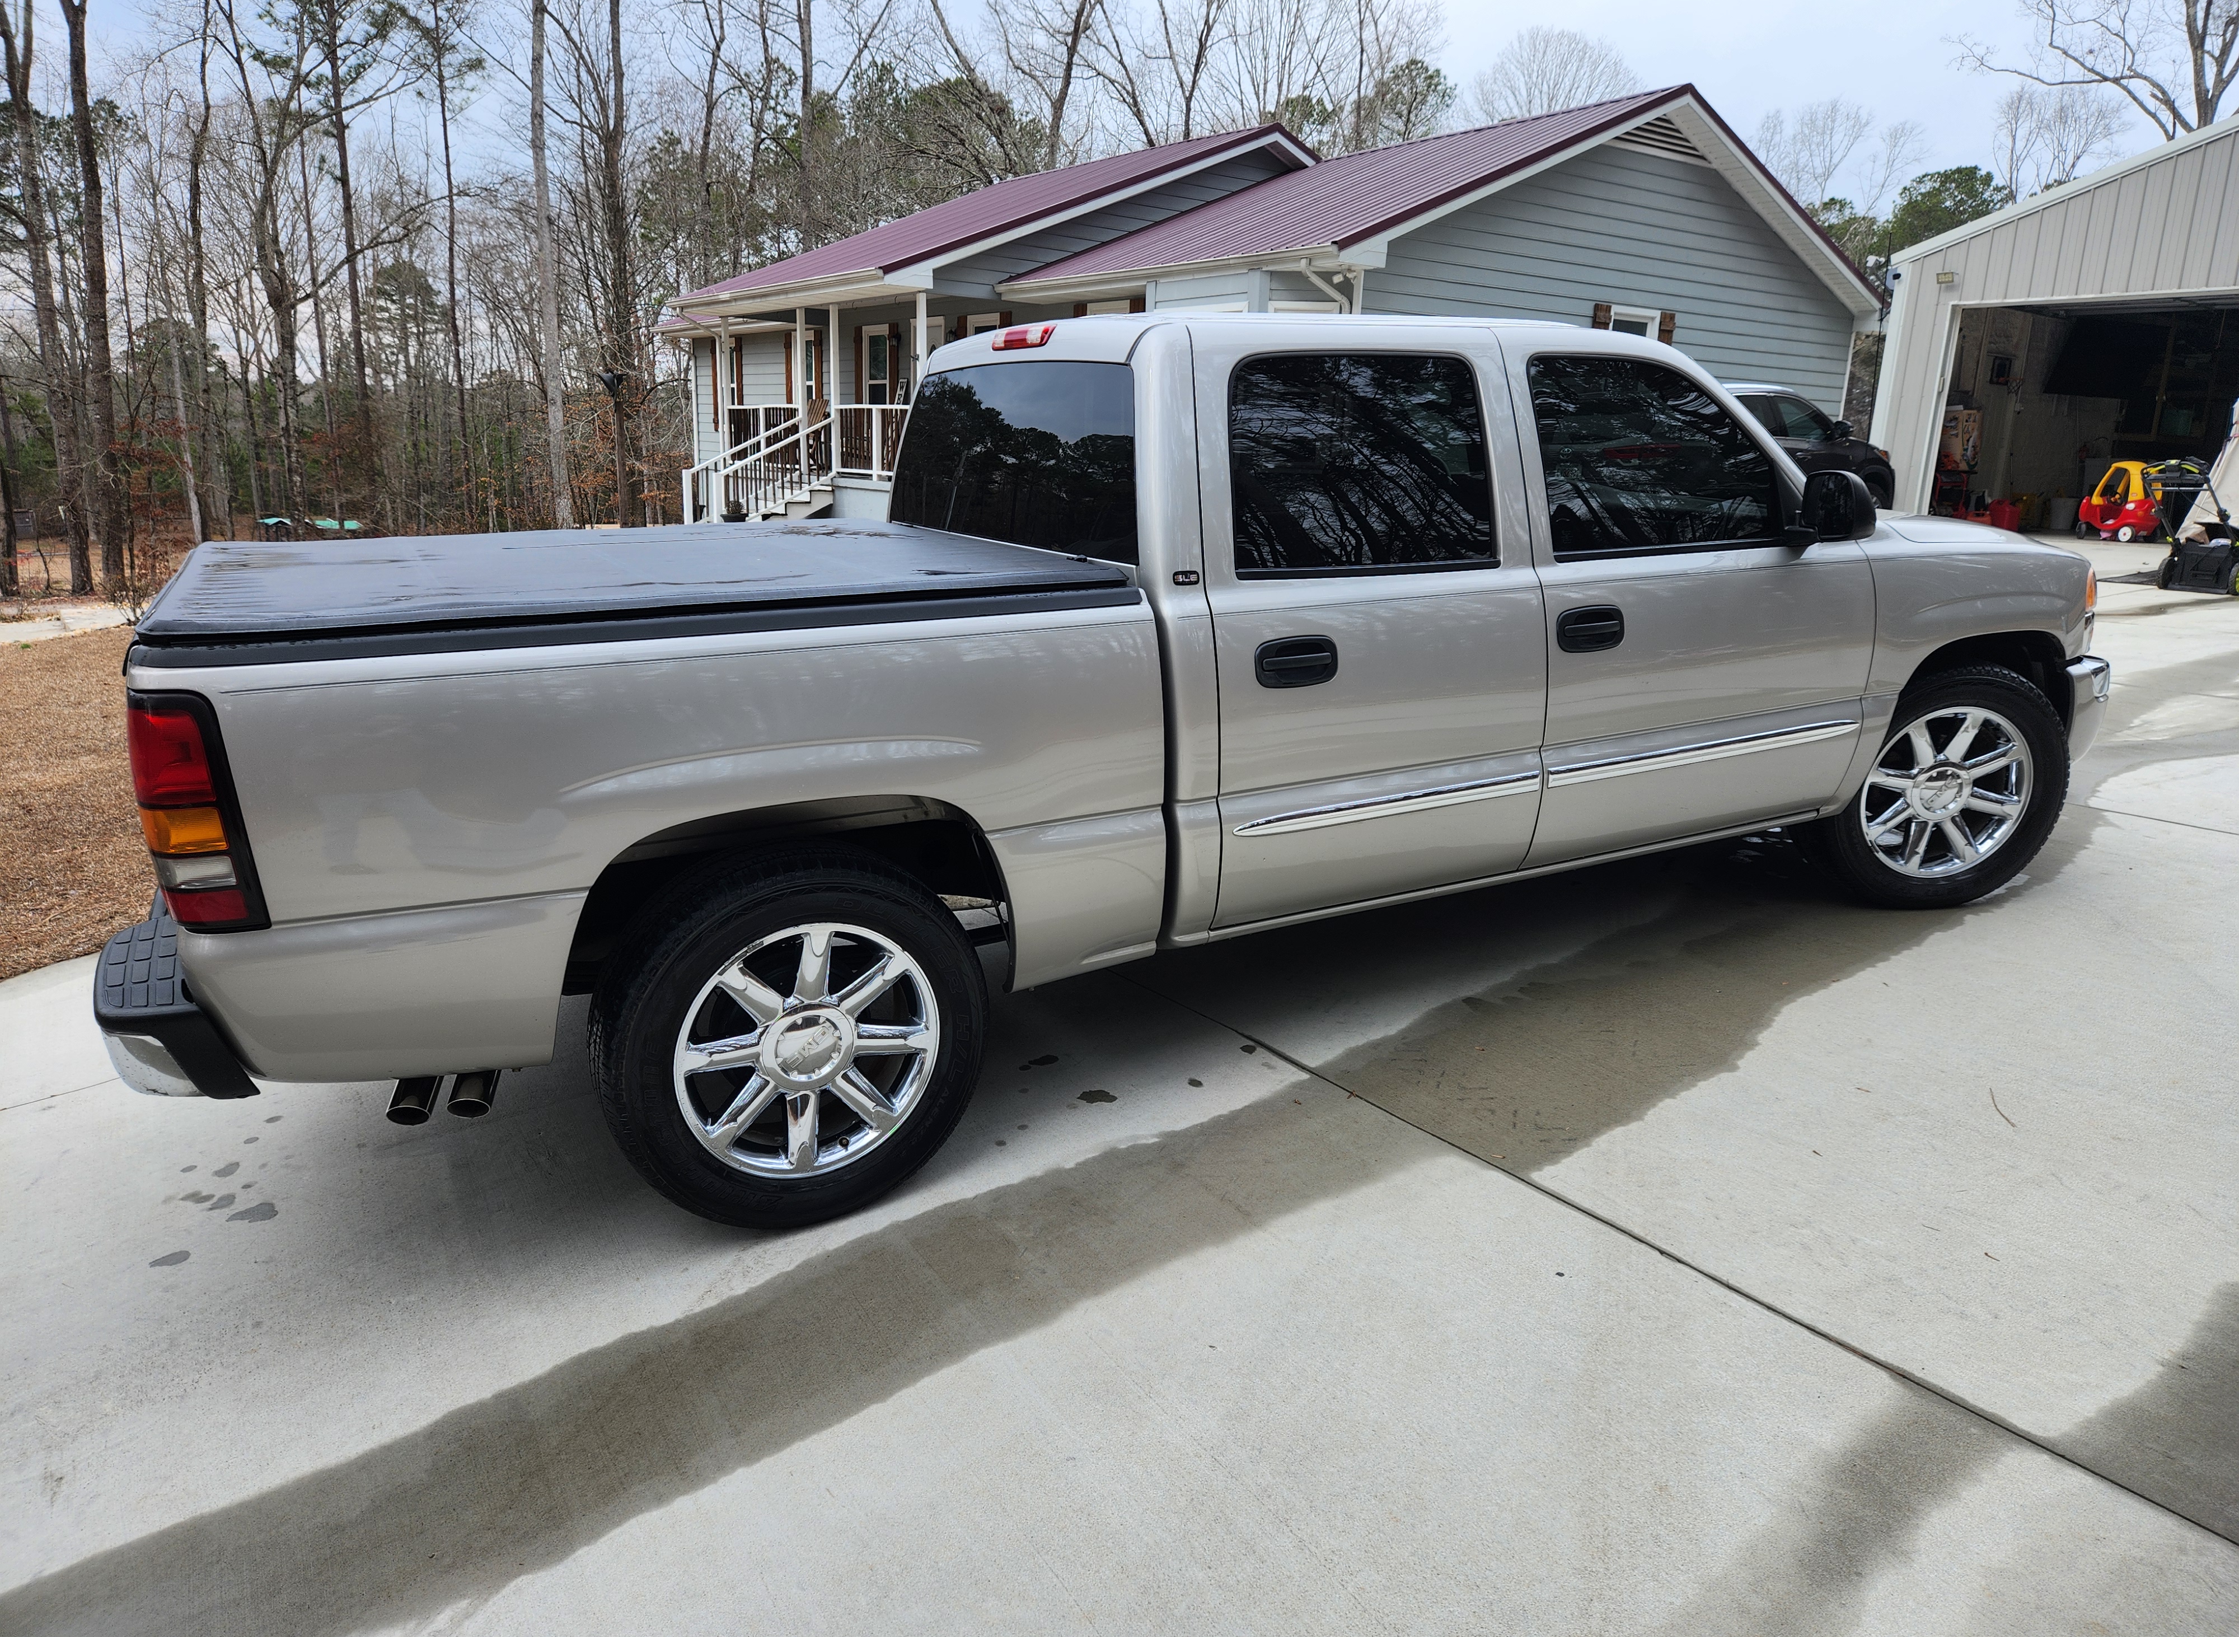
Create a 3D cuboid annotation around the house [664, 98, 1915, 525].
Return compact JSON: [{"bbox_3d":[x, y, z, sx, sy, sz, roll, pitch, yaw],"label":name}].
[{"bbox_3d":[-0.075,-7.392,23.604,11.500,5.600,18.600,-8,17,-35],"label":"house"}]

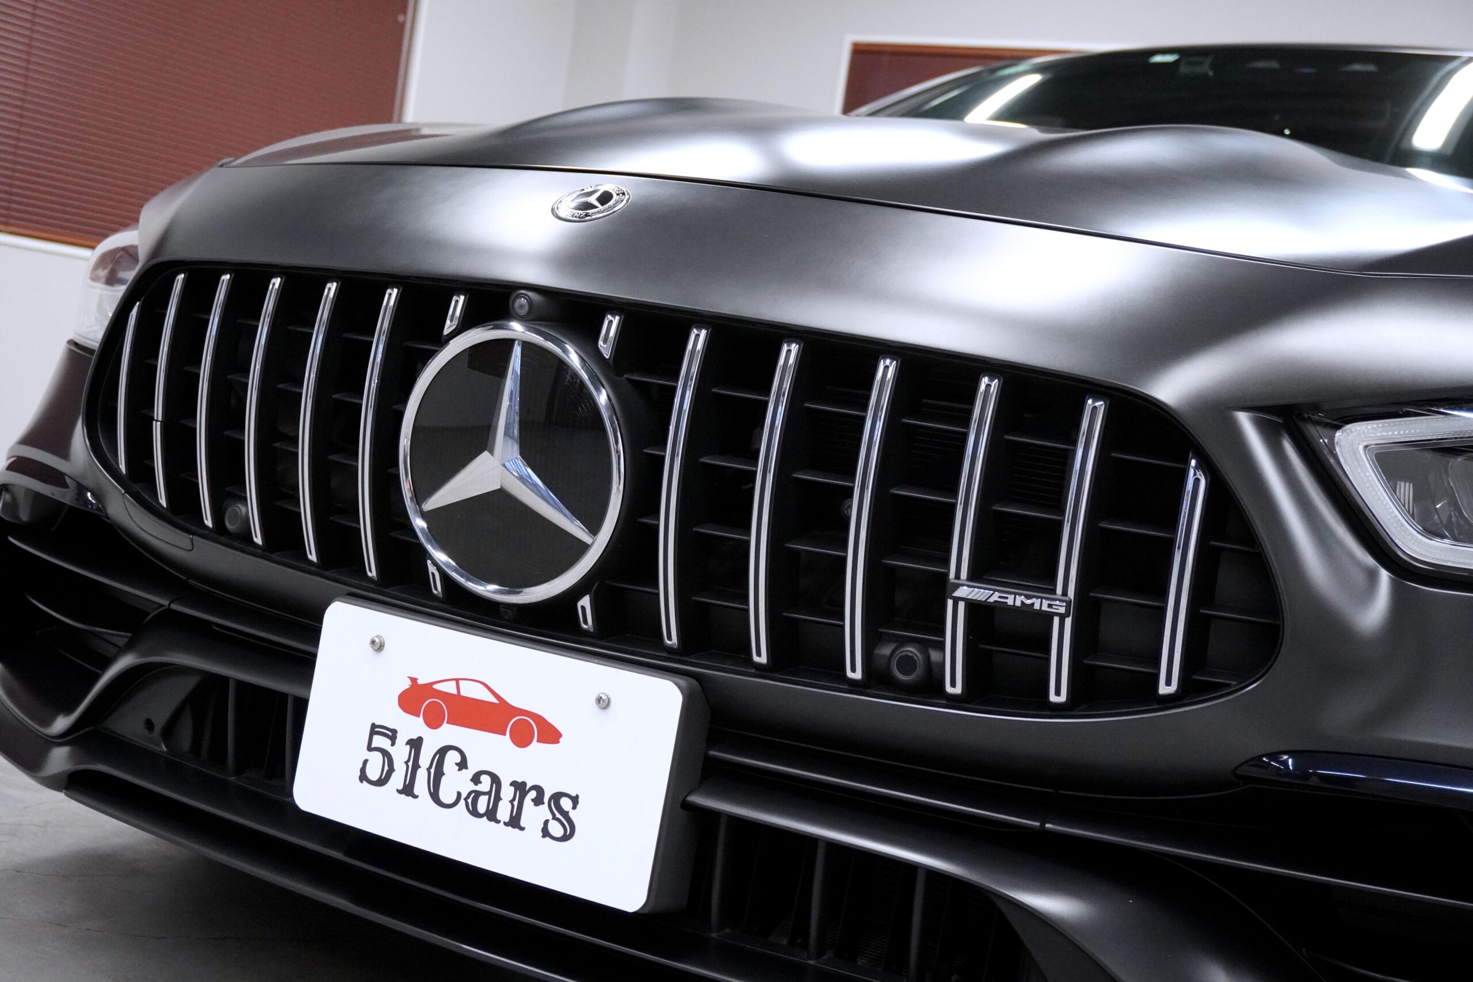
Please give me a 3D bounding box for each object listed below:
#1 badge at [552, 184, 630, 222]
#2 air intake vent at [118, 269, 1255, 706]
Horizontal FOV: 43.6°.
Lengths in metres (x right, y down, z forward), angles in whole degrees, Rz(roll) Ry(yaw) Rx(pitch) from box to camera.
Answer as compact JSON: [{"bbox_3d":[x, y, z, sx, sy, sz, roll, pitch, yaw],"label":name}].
[{"bbox_3d":[-0.109,-0.215,1.382,0.059,0.008,0.059,10,40,29],"label":"badge"},{"bbox_3d":[-0.140,-0.021,1.389,1.075,0.258,0.140,10,6,29],"label":"air intake vent"}]

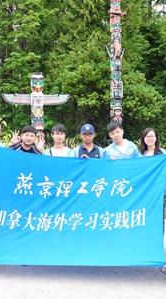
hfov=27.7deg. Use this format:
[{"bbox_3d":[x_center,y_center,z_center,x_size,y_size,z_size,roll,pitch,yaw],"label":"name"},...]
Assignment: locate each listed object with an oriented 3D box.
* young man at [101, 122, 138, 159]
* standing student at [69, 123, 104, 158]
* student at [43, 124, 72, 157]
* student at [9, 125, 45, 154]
[{"bbox_3d":[0.455,0.532,4.200,0.500,1.735,0.360,0,0,3],"label":"young man"},{"bbox_3d":[0.049,0.544,4.130,0.520,1.690,0.360,0,0,0],"label":"standing student"},{"bbox_3d":[-0.300,0.544,4.130,0.480,1.690,0.340,0,0,-3],"label":"student"},{"bbox_3d":[-0.686,0.549,4.130,0.540,1.680,0.380,0,0,-6],"label":"student"}]

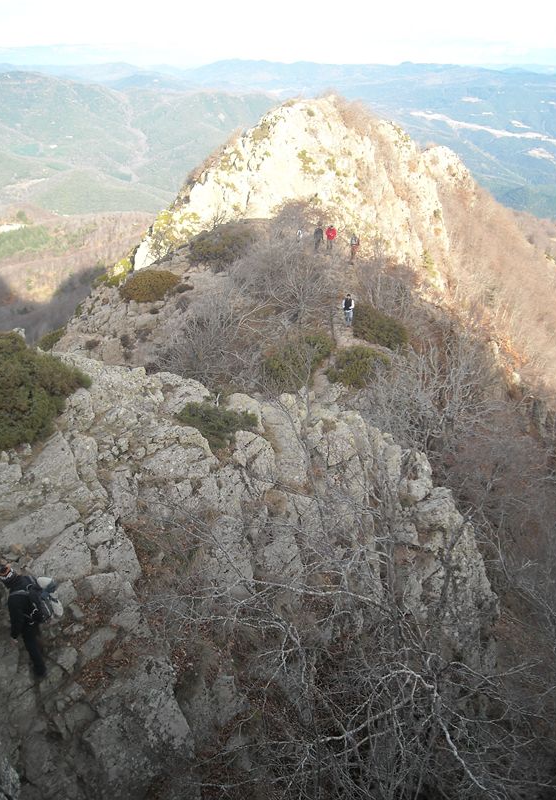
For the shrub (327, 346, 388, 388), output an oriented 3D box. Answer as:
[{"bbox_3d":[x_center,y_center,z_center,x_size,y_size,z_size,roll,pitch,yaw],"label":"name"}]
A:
[{"bbox_3d":[3.426,-1.440,35.300,2.500,1.150,2.200,2,24,5],"label":"shrub"}]

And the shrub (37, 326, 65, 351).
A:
[{"bbox_3d":[-10.125,-2.693,36.000,1.300,0.950,1.150,-7,25,-15],"label":"shrub"}]

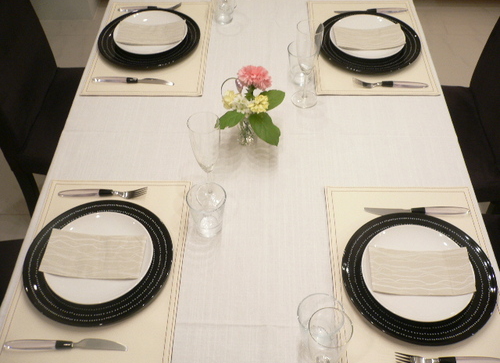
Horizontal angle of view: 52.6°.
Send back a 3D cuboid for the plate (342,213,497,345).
[{"bbox_3d":[0.336,0.189,1.016,0.300,0.022,0.300,0,51,1],"label":"plate"}]

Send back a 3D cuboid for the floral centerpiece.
[{"bbox_3d":[0.006,-0.163,1.202,0.145,0.185,0.140,0,51,1],"label":"floral centerpiece"}]

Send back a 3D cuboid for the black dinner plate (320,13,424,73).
[{"bbox_3d":[0.352,-0.406,1.491,0.300,0.022,0.300,0,51,1],"label":"black dinner plate"}]

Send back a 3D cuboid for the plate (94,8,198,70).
[{"bbox_3d":[-0.299,-0.421,1.514,0.300,0.022,0.300,0,51,1],"label":"plate"}]

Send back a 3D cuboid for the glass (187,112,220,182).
[{"bbox_3d":[-0.089,-0.042,1.079,0.068,0.228,0.068,0,51,1],"label":"glass"}]

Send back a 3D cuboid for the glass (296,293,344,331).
[{"bbox_3d":[0.123,0.261,0.914,0.079,0.103,0.079,0,51,1],"label":"glass"}]

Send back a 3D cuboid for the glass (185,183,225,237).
[{"bbox_3d":[-0.089,0.065,1.074,0.079,0.103,0.079,0,51,1],"label":"glass"}]

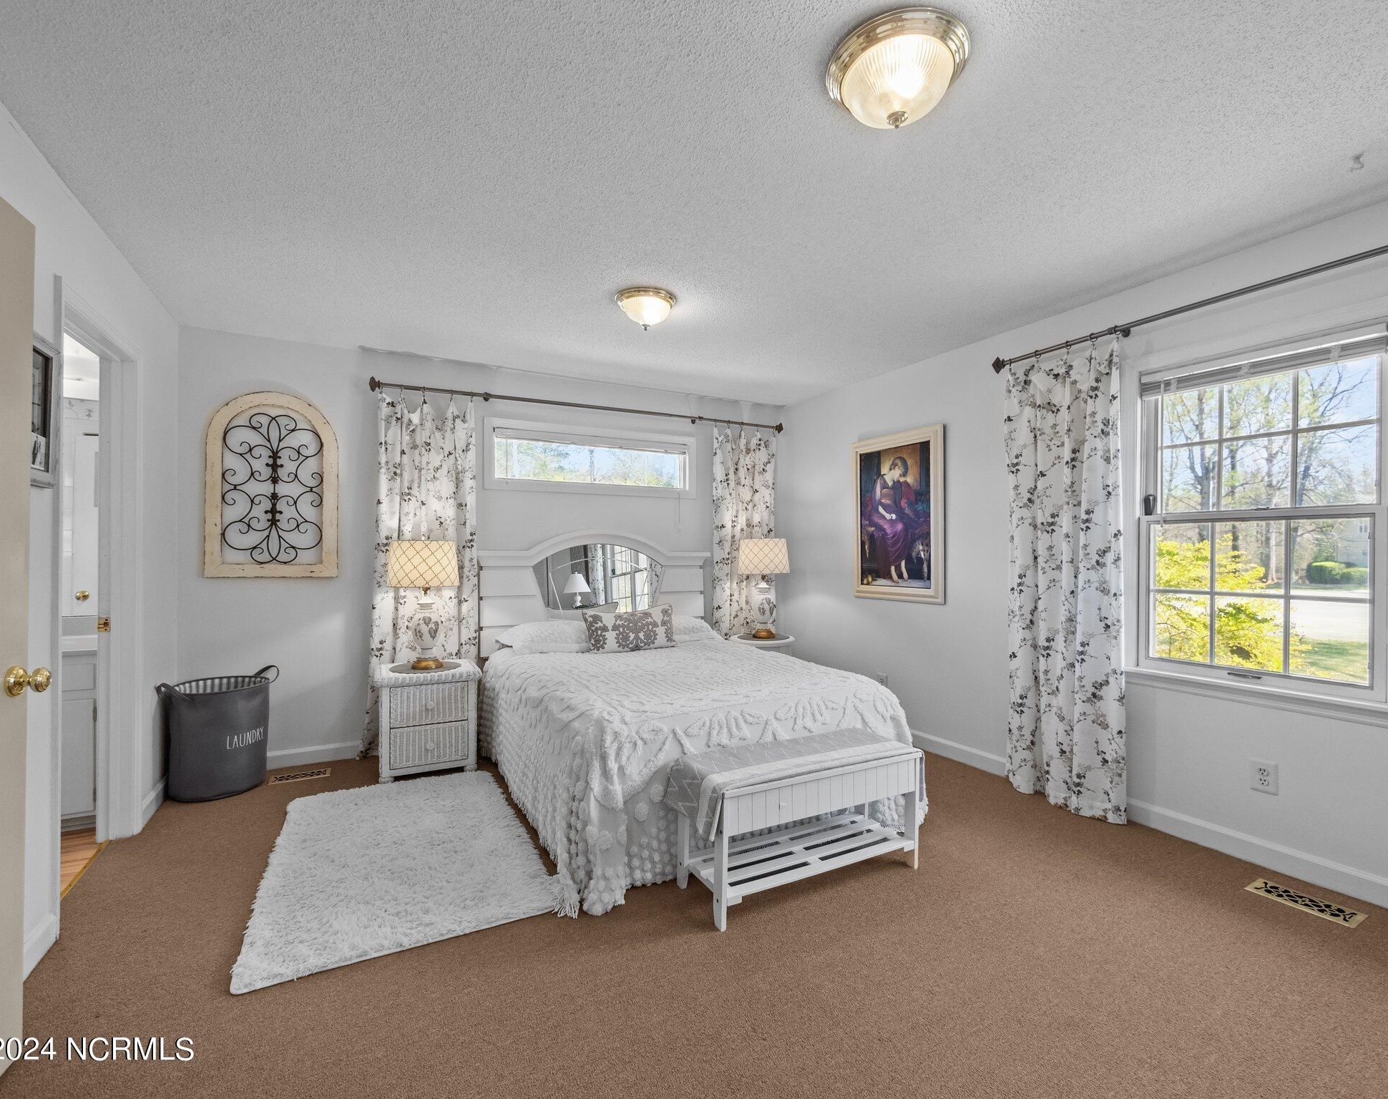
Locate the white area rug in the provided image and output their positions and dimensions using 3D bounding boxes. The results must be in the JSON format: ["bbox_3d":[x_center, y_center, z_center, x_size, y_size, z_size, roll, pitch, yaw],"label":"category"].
[{"bbox_3d":[-1.218,1.224,2.506,0.940,0.040,1.440,0,0,-28],"label":"white area rug"}]

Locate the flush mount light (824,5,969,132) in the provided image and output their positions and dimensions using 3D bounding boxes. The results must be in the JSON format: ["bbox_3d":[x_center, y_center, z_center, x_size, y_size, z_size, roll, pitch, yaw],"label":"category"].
[{"bbox_3d":[0.504,-1.125,1.476,0.340,0.150,0.340,0,0,0],"label":"flush mount light"}]

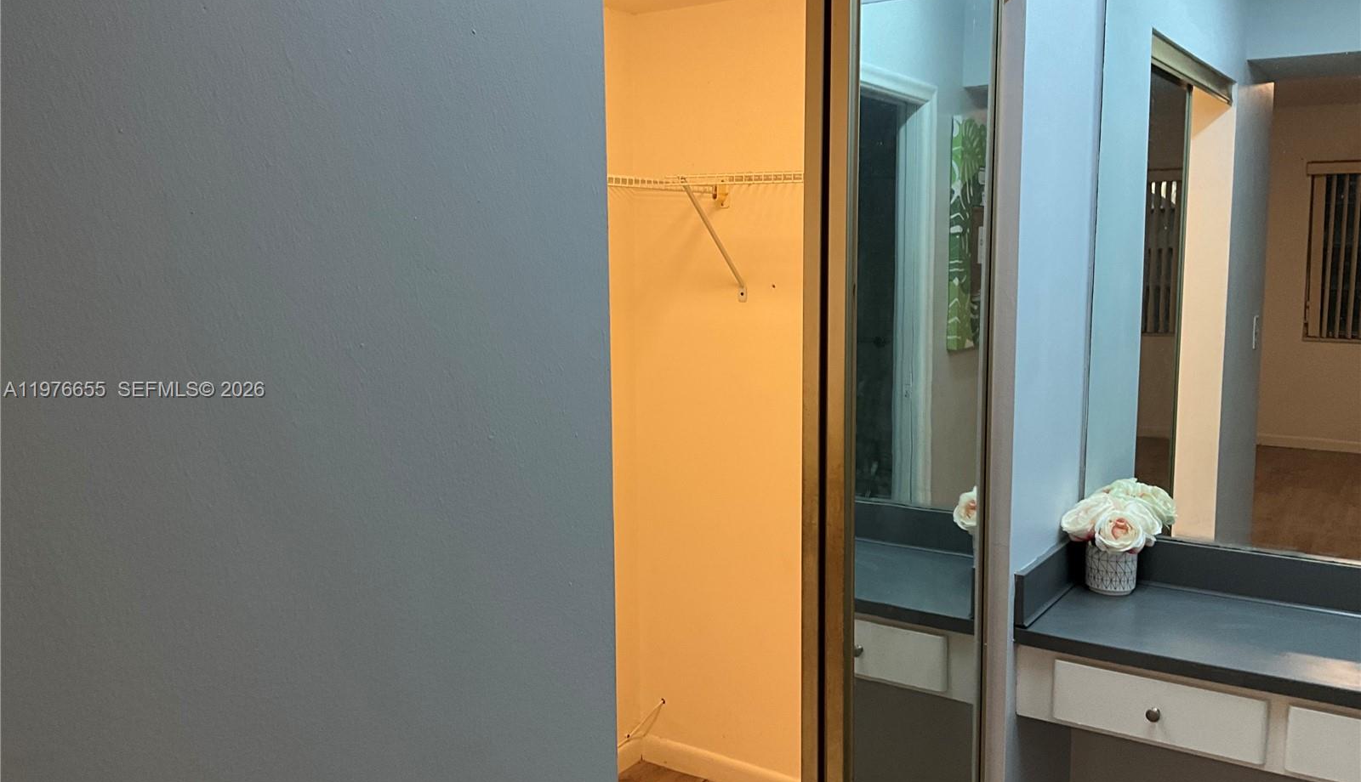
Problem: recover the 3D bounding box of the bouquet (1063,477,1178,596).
[{"bbox_3d":[0.925,0.322,2.432,0.188,0.214,0.180,5,9,34],"label":"bouquet"}]

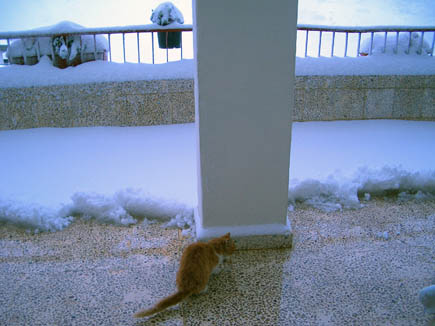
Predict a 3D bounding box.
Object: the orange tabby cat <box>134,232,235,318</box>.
[{"bbox_3d":[-0.118,0.515,2.090,0.220,0.250,0.570,13,26,31],"label":"orange tabby cat"}]

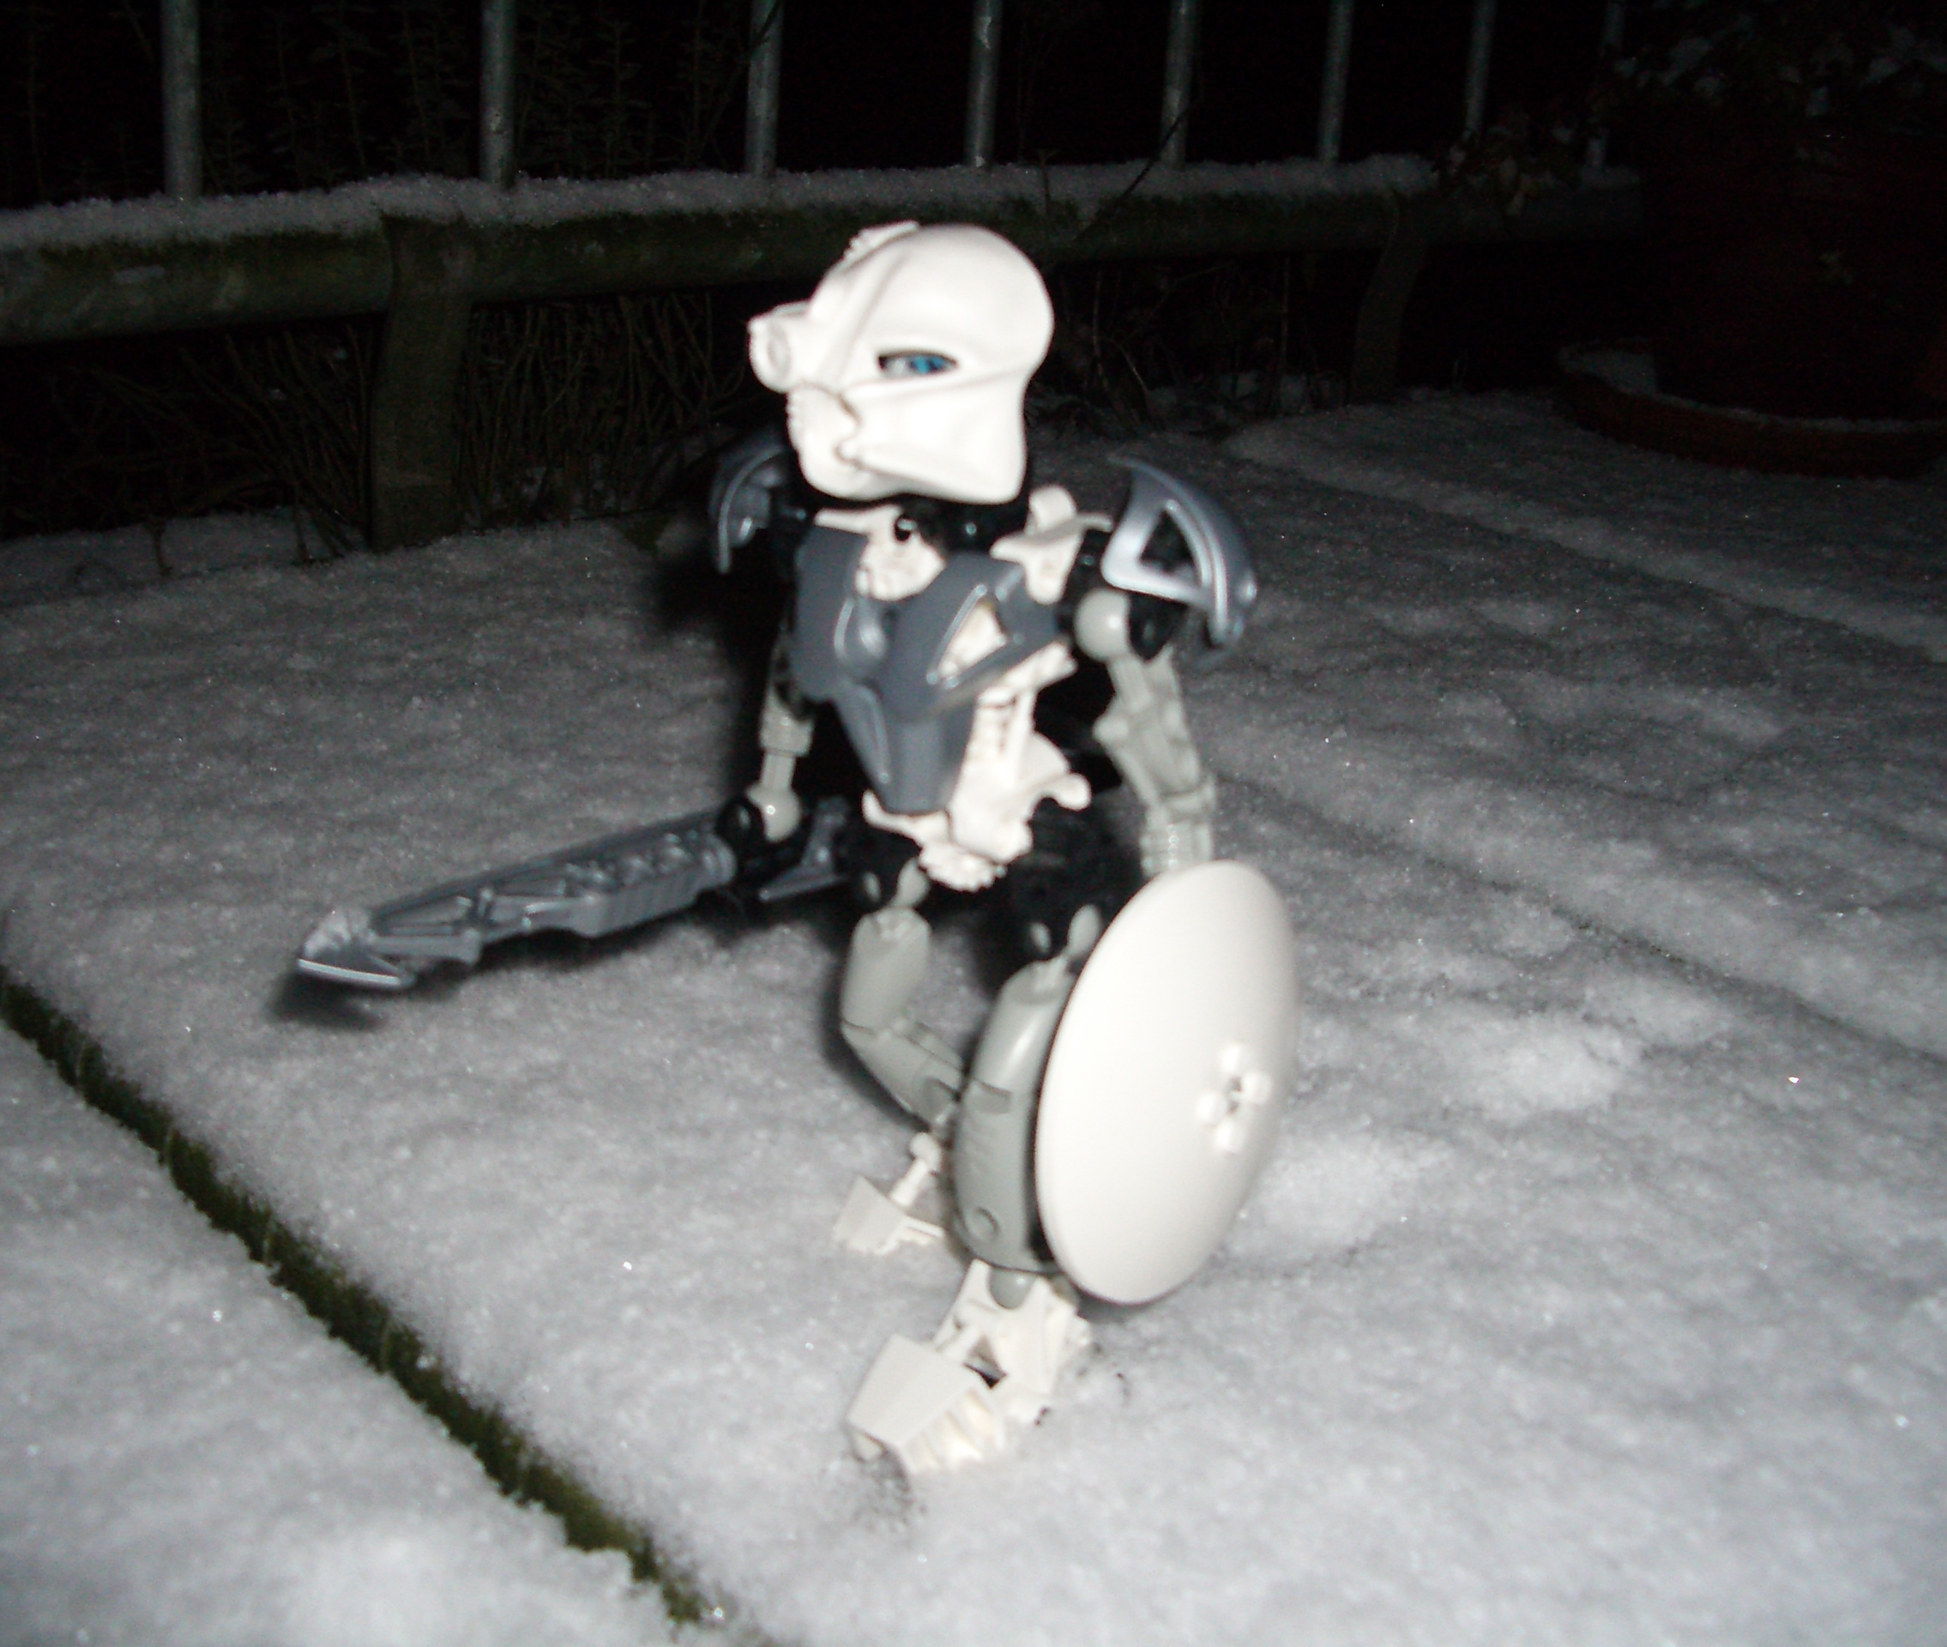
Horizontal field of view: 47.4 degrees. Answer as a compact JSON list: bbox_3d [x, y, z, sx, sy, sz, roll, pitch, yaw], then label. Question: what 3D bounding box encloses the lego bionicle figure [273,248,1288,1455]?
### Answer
[{"bbox_3d":[-0.032,-0.013,0.345,0.093,0.162,0.173,-11,24,-34],"label":"lego bionicle figure"}]

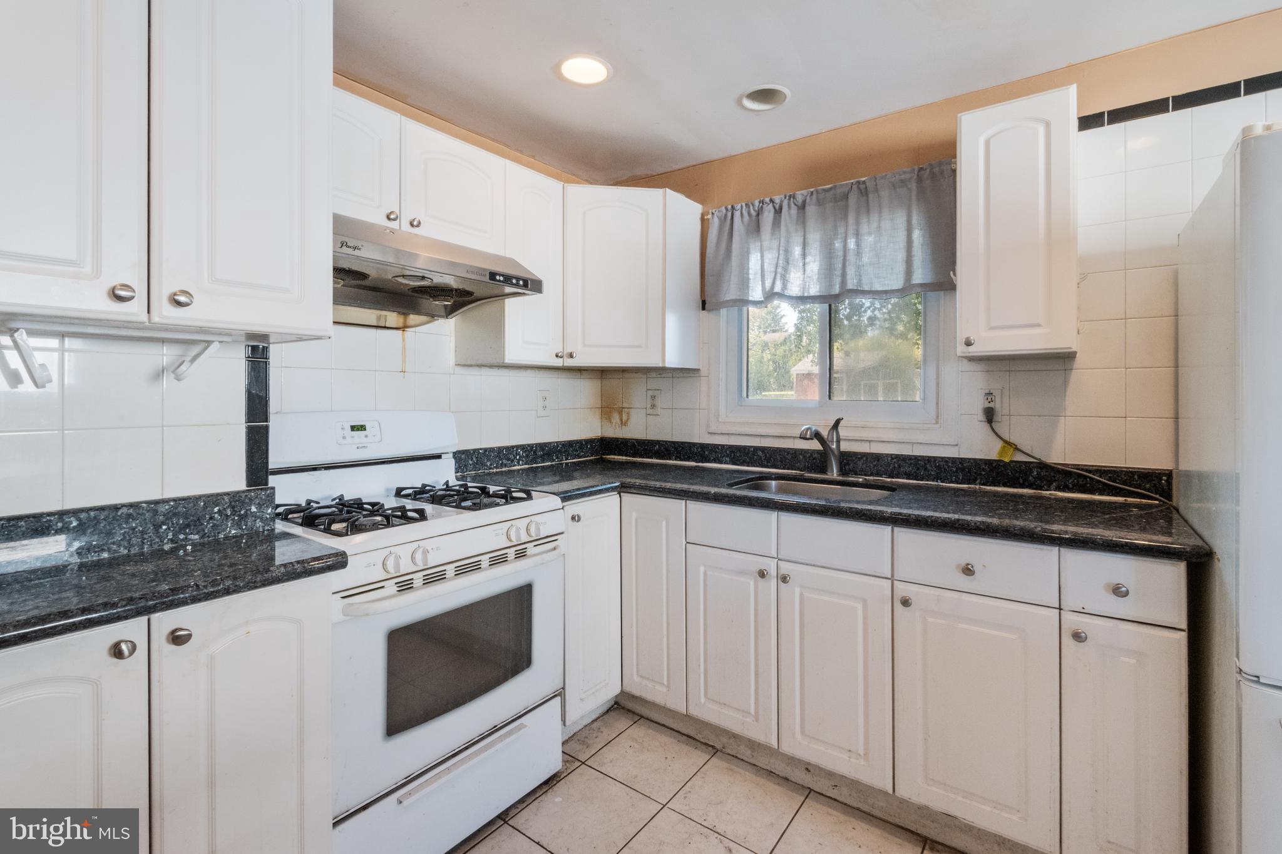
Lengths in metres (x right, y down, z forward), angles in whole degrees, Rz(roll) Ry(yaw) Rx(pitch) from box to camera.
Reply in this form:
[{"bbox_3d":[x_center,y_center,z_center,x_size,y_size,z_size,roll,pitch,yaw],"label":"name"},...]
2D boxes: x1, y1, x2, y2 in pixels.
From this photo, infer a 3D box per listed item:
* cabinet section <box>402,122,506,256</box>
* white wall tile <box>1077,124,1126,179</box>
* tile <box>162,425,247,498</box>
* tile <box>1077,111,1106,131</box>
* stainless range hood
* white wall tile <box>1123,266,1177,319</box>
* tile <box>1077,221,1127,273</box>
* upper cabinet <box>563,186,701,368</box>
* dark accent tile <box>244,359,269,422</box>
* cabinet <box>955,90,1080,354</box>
[{"bbox_3d":[-0.757,-0.811,1.933,0.320,0.360,0.395,1,2,38],"label":"cabinet section"},{"bbox_3d":[1.451,-0.874,1.710,0.152,0.152,0.009,2,3,36],"label":"white wall tile"},{"bbox_3d":[-1.013,0.075,1.245,0.010,0.158,0.151,2,3,38],"label":"tile"},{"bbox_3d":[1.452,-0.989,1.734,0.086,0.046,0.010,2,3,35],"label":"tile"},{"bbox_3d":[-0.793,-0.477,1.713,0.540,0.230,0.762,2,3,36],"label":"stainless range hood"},{"bbox_3d":[1.576,-0.411,1.630,0.152,0.152,0.009,2,3,36],"label":"white wall tile"},{"bbox_3d":[1.451,-0.568,1.710,0.152,0.152,0.009,2,3,36],"label":"tile"},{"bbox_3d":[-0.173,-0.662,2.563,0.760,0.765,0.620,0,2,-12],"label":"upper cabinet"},{"bbox_3d":[-0.961,-0.089,1.336,0.010,0.152,0.050,1,2,33],"label":"dark accent tile"},{"bbox_3d":[1.216,-0.607,1.746,0.305,0.760,0.330,1,2,33],"label":"cabinet"}]

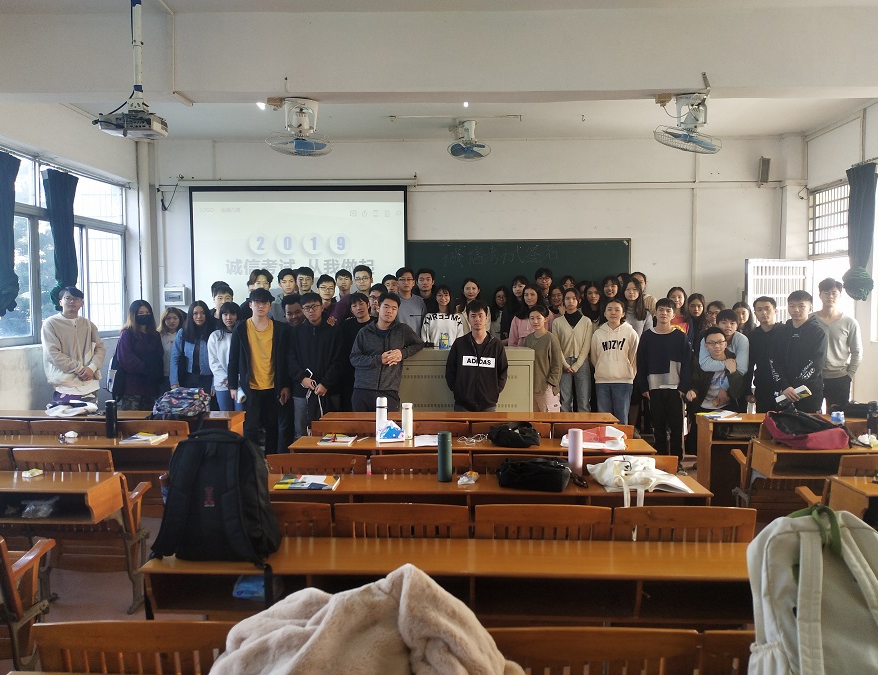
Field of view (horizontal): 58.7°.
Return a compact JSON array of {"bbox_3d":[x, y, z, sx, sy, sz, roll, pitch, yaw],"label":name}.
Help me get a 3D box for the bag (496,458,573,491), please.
[{"bbox_3d":[0.470,0.663,3.855,0.320,0.126,0.180,1,3,14],"label":"bag"}]

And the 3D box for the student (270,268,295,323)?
[{"bbox_3d":[-1.603,0.180,8.189,0.480,1.793,0.280,0,3,-5],"label":"student"}]

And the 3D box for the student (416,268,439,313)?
[{"bbox_3d":[-0.124,0.145,8.416,0.470,1.763,0.280,0,3,-1],"label":"student"}]

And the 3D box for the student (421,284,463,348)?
[{"bbox_3d":[0.047,0.256,8.325,0.440,1.624,0.280,0,3,2],"label":"student"}]

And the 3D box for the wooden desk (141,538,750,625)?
[{"bbox_3d":[0.105,1.174,2.813,2.246,0.778,0.391,0,3,2],"label":"wooden desk"}]

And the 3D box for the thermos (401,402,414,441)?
[{"bbox_3d":[-0.207,0.550,5.161,0.071,0.228,0.071,0,3,0],"label":"thermos"}]

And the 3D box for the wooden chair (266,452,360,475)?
[{"bbox_3d":[-0.648,1.036,4.325,0.545,0.893,0.420,0,3,2],"label":"wooden chair"}]

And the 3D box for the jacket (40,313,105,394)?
[{"bbox_3d":[-3.299,0.132,7.020,0.530,0.700,0.330,-1,3,-19],"label":"jacket"}]

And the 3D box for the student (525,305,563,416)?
[{"bbox_3d":[0.985,0.483,7.353,0.400,1.590,0.280,1,3,14],"label":"student"}]

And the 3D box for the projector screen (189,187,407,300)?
[{"bbox_3d":[-1.626,-0.810,9.031,2.528,1.850,0.050,0,3,2],"label":"projector screen"}]

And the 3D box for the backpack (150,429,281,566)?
[{"bbox_3d":[-0.779,0.541,2.777,0.370,0.440,0.250,0,3,2],"label":"backpack"}]

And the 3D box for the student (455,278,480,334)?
[{"bbox_3d":[0.348,0.212,8.414,0.430,1.704,0.280,0,3,2],"label":"student"}]

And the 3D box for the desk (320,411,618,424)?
[{"bbox_3d":[0.238,0.970,6.000,2.220,0.750,0.400,0,3,2],"label":"desk"}]

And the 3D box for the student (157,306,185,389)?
[{"bbox_3d":[-2.590,0.505,7.593,0.460,1.604,0.280,0,3,-9],"label":"student"}]

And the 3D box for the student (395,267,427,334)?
[{"bbox_3d":[-0.339,0.142,8.130,0.470,1.740,0.280,0,3,2],"label":"student"}]

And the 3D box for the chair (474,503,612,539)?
[{"bbox_3d":[0.399,1.059,3.162,0.511,0.886,0.480,0,3,2],"label":"chair"}]

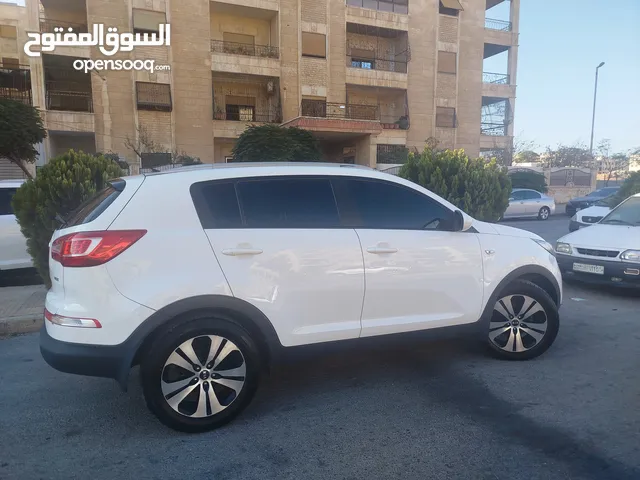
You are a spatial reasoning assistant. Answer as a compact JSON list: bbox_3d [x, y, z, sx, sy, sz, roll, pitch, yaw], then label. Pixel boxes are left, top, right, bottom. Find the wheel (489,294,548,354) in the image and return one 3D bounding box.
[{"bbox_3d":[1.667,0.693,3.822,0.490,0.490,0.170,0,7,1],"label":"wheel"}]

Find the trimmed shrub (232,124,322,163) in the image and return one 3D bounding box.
[{"bbox_3d":[-1.767,-2.686,18.622,3.550,3.950,3.370,0,6,0],"label":"trimmed shrub"}]

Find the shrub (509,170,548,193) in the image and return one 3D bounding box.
[{"bbox_3d":[11.242,-2.622,24.246,2.245,2.271,2.245,-3,7,-25],"label":"shrub"}]

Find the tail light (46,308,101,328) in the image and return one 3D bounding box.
[{"bbox_3d":[-1.408,0.448,2.513,0.320,0.100,0.360,-3,6,-26],"label":"tail light"}]

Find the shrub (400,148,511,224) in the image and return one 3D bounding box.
[{"bbox_3d":[2.381,-0.582,7.846,1.964,1.968,1.755,-3,7,-25],"label":"shrub"}]

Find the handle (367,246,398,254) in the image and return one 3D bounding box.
[{"bbox_3d":[0.439,0.071,3.147,0.245,0.047,0.060,-3,6,-26],"label":"handle"}]

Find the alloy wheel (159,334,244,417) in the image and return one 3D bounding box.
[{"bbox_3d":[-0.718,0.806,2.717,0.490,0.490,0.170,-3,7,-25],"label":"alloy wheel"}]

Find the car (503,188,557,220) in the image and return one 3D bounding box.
[{"bbox_3d":[8.364,-1.615,19.906,4.500,1.450,1.760,-3,7,-25],"label":"car"}]

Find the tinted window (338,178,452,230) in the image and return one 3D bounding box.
[{"bbox_3d":[0.588,-0.262,3.332,0.970,0.400,0.070,-3,-12,-26],"label":"tinted window"}]

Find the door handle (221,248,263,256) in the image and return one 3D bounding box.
[{"bbox_3d":[-0.470,0.072,2.677,0.245,0.050,0.055,-3,7,-25],"label":"door handle"}]

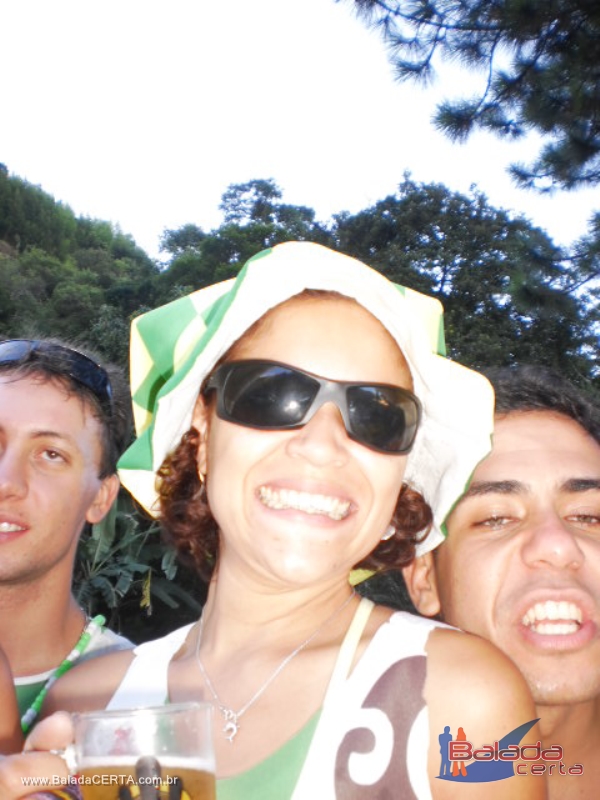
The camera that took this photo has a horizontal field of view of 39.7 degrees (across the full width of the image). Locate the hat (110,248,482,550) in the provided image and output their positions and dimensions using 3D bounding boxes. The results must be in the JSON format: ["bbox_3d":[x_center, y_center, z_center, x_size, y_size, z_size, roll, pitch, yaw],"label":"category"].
[{"bbox_3d":[0.000,-0.010,0.672,0.285,0.185,0.285,12,-40,-5],"label":"hat"}]

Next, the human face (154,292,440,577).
[{"bbox_3d":[0.004,0.024,0.553,0.160,0.195,0.140,11,-12,-6],"label":"human face"}]

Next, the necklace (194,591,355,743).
[{"bbox_3d":[-0.017,0.198,0.668,0.120,0.140,0.110,-6,-25,16],"label":"necklace"}]

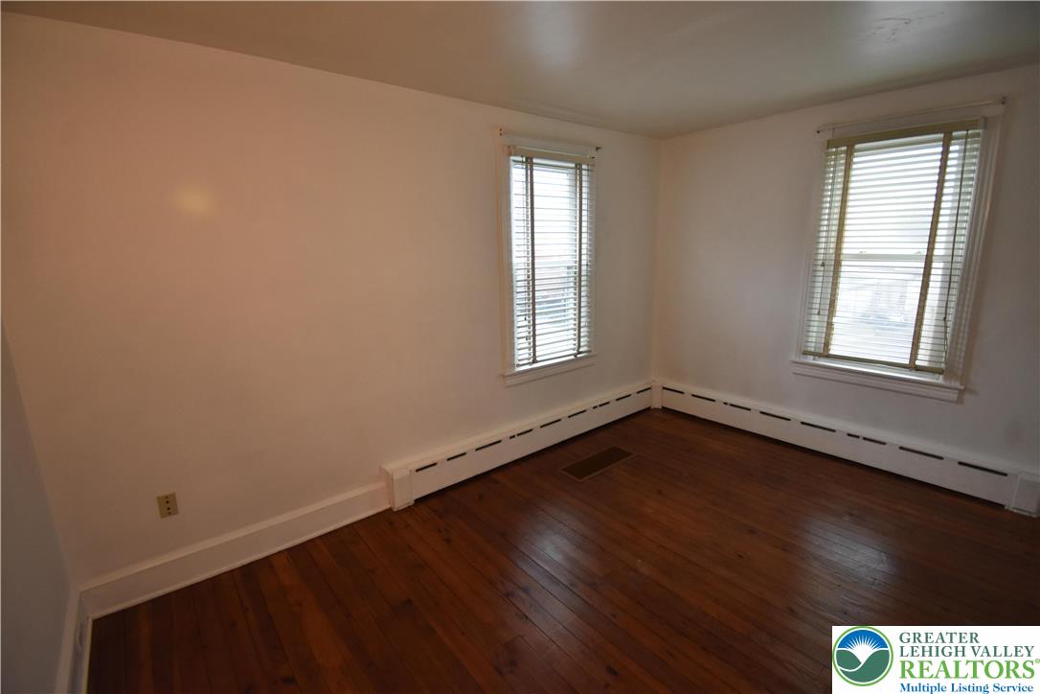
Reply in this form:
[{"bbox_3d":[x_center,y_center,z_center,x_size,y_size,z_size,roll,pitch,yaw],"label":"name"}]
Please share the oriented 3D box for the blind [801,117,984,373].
[{"bbox_3d":[2.442,-0.628,2.929,0.060,1.536,0.776,-12,16,-39],"label":"blind"}]

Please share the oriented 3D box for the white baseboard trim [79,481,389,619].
[{"bbox_3d":[-1.423,1.063,2.394,1.420,0.184,0.026,-11,16,-36],"label":"white baseboard trim"}]

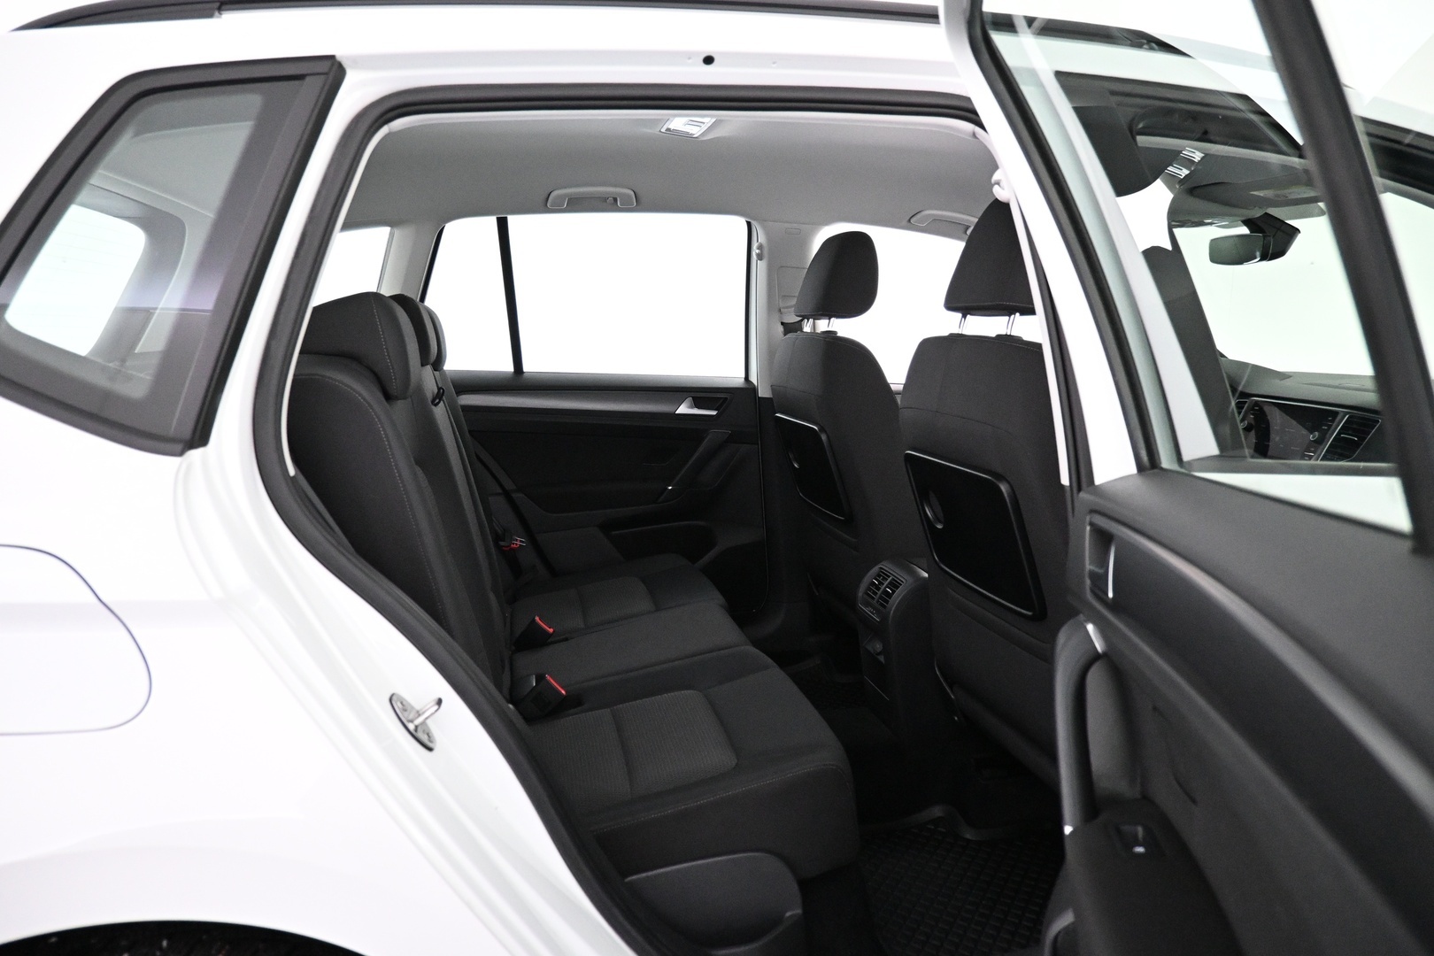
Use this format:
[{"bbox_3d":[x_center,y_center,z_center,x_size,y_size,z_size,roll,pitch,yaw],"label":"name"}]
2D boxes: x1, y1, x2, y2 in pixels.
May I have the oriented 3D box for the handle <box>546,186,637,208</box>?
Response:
[{"bbox_3d":[-0.286,-0.651,2.200,0.205,0.044,0.043,-2,9,-15],"label":"handle"}]

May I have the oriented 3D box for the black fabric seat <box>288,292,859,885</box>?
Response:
[{"bbox_3d":[-0.217,0.149,1.432,0.800,0.840,0.520,-2,9,-15],"label":"black fabric seat"}]

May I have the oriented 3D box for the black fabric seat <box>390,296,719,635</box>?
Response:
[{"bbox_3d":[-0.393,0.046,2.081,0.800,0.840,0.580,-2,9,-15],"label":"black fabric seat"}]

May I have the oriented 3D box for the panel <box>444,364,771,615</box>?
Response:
[{"bbox_3d":[-0.303,0.060,2.479,0.895,0.670,0.130,-2,9,-15],"label":"panel"}]

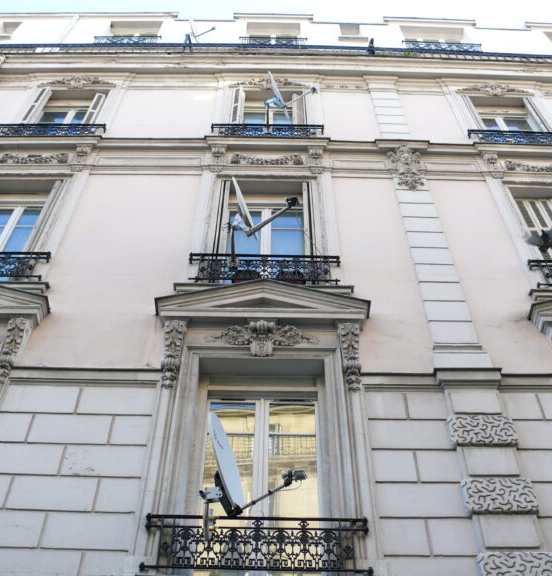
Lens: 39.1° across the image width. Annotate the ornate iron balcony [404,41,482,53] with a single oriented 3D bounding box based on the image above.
[{"bbox_3d":[3.524,-4.962,16.170,1.620,0.420,0.250,1,-54,0],"label":"ornate iron balcony"}]

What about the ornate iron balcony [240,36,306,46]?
[{"bbox_3d":[-0.048,-4.999,15.913,1.360,0.580,0.150,1,-53,-1],"label":"ornate iron balcony"}]

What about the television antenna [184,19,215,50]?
[{"bbox_3d":[-1.449,-4.802,14.708,0.530,0.520,0.450,-11,-55,8],"label":"television antenna"}]

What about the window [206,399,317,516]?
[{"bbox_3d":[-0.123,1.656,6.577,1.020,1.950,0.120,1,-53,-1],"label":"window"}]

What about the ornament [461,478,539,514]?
[{"bbox_3d":[1.697,1.581,5.873,0.500,0.300,0.120,1,-53,-1],"label":"ornament"}]

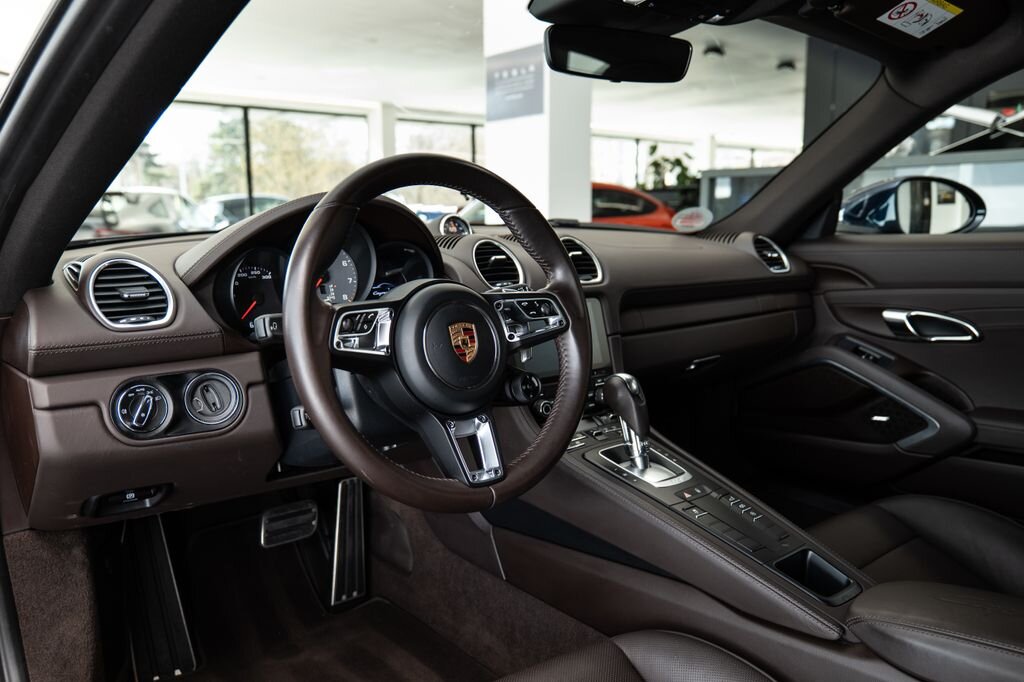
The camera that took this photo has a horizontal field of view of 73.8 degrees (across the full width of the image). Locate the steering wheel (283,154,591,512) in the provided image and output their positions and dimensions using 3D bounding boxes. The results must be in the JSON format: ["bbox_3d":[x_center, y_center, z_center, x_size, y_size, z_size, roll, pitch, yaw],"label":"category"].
[{"bbox_3d":[-0.063,-0.009,0.698,0.362,0.362,0.090,-6,-6,-40],"label":"steering wheel"}]

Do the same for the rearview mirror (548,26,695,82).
[{"bbox_3d":[0.149,-0.410,0.981,0.230,0.067,0.035,-2,13,-20],"label":"rearview mirror"}]

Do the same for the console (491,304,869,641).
[{"bbox_3d":[0.221,0.124,0.929,0.240,0.310,0.550,-6,9,-40],"label":"console"}]

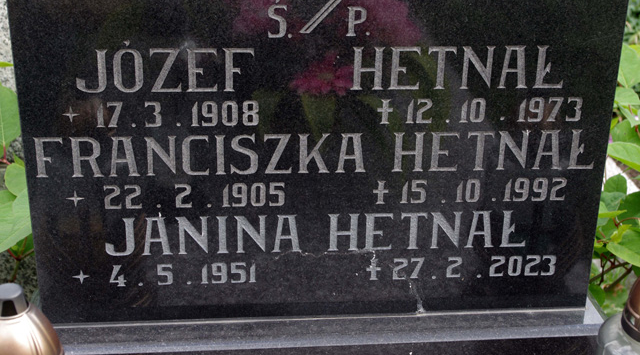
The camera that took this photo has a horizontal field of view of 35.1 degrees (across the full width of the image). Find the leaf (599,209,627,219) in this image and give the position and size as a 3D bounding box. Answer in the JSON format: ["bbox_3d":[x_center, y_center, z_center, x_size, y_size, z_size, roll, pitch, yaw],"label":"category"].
[{"bbox_3d":[0.342,0.044,1.190,0.037,0.012,0.024,1,23,0],"label":"leaf"}]

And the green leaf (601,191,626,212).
[{"bbox_3d":[0.347,0.029,1.200,0.036,0.029,0.012,1,-12,0],"label":"green leaf"}]

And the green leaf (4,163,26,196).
[{"bbox_3d":[-0.339,0.003,1.140,0.035,0.041,0.012,1,-12,0],"label":"green leaf"}]

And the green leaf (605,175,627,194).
[{"bbox_3d":[0.357,0.011,1.220,0.031,0.034,0.012,1,-7,0],"label":"green leaf"}]

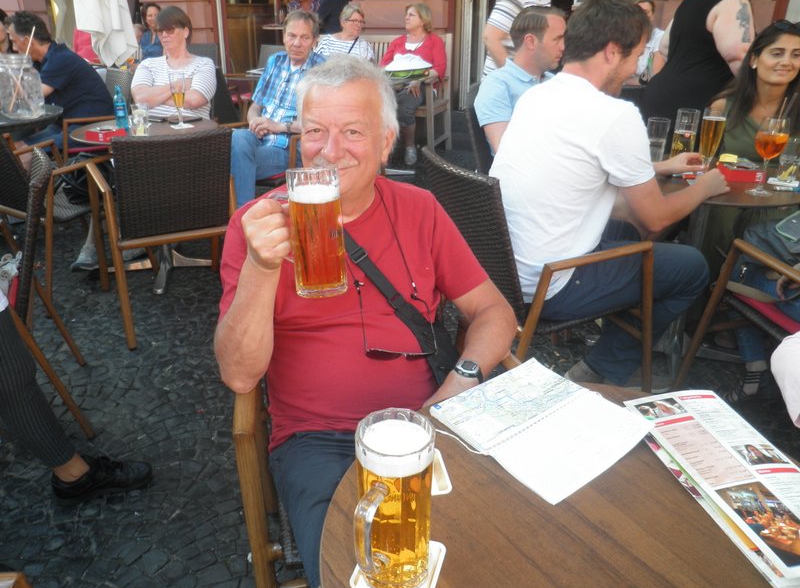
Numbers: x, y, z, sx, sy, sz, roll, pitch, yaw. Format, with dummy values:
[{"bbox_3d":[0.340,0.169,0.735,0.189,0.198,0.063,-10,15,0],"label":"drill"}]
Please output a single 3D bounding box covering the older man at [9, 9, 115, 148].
[{"bbox_3d":[-2.011,-1.038,3.834,0.770,1.220,0.520,-9,26,-20],"label":"older man"}]

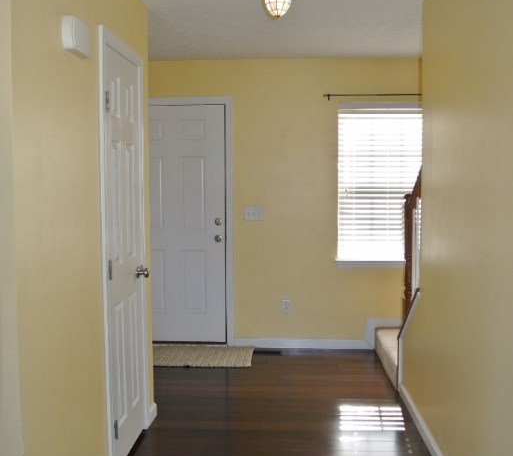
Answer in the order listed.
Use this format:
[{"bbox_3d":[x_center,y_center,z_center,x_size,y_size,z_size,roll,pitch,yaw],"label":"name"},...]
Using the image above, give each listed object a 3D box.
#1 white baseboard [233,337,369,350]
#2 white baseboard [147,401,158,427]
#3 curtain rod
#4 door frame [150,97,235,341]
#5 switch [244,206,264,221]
[{"bbox_3d":[0.382,0.992,4.931,1.130,0.087,0.015,0,4,3],"label":"white baseboard"},{"bbox_3d":[-0.626,1.111,3.473,0.015,0.085,0.195,0,4,3],"label":"white baseboard"},{"bbox_3d":[1.070,-1.074,4.698,1.040,0.055,0.075,0,4,3],"label":"curtain rod"},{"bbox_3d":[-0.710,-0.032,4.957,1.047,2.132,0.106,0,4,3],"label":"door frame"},{"bbox_3d":[-0.013,-0.119,4.866,0.166,0.118,0.015,0,4,3],"label":"switch"}]

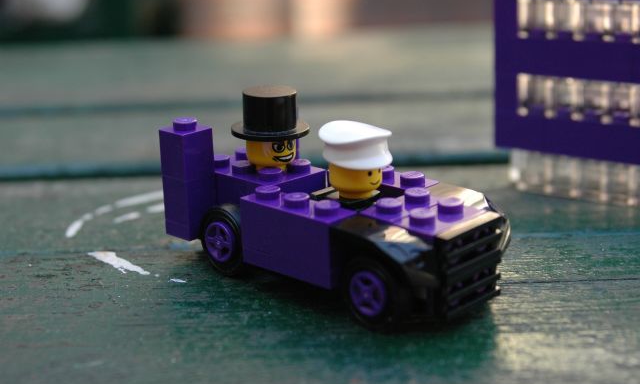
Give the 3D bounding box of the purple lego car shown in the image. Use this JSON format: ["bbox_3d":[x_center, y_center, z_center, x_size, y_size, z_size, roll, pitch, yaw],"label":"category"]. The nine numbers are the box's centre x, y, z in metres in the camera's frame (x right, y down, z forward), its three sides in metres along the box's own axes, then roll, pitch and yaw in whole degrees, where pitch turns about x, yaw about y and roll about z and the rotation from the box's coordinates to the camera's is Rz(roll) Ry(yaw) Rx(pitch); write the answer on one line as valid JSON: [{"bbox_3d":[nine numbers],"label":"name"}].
[{"bbox_3d":[0.002,0.003,0.273,0.074,0.029,0.033,14,24,43],"label":"purple lego car"}]

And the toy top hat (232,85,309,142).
[{"bbox_3d":[-0.010,-0.016,0.279,0.016,0.008,0.016,-2,17,1],"label":"toy top hat"}]

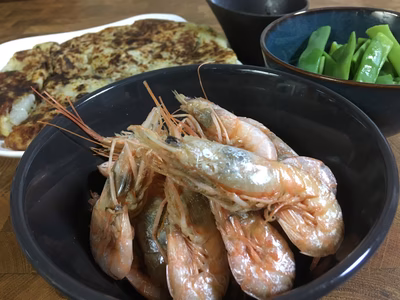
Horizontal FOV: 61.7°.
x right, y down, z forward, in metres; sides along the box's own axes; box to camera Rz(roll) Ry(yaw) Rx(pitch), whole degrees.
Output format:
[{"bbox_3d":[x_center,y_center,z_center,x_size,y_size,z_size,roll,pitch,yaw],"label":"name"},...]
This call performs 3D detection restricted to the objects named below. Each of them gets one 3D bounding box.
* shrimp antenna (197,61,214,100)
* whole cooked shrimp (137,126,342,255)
[{"bbox_3d":[0.003,-0.040,0.191,0.011,0.024,0.006,-2,40,2],"label":"shrimp antenna"},{"bbox_3d":[0.015,0.015,0.161,0.107,0.039,0.026,23,3,11],"label":"whole cooked shrimp"}]

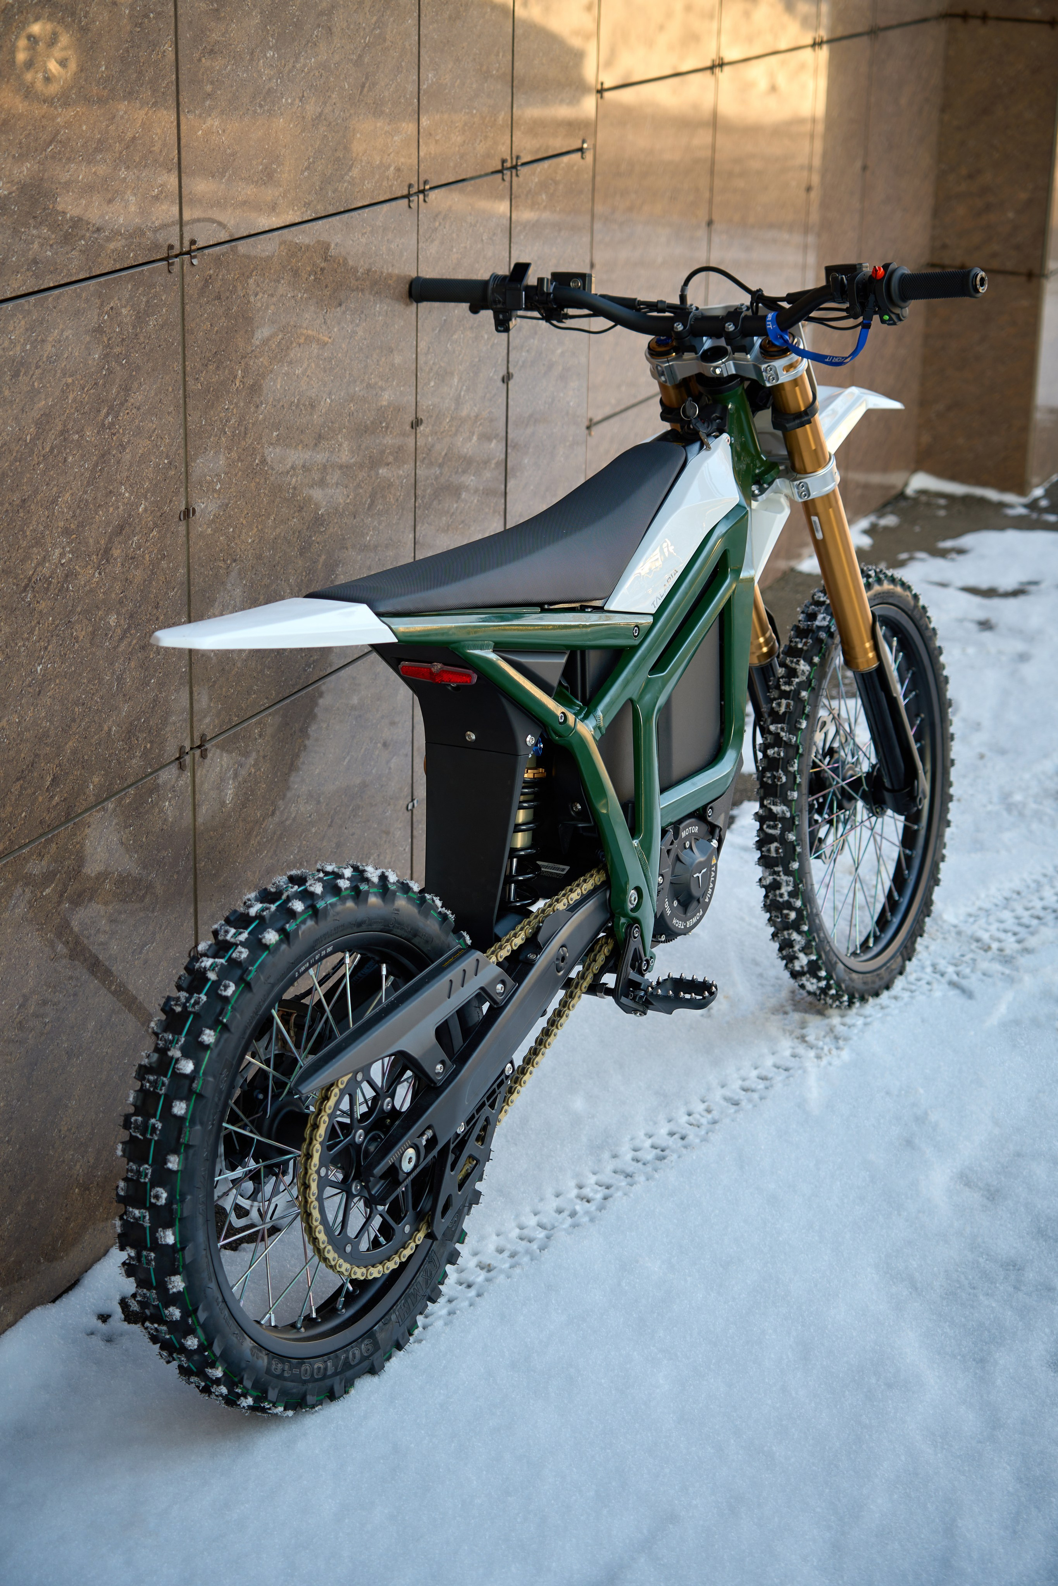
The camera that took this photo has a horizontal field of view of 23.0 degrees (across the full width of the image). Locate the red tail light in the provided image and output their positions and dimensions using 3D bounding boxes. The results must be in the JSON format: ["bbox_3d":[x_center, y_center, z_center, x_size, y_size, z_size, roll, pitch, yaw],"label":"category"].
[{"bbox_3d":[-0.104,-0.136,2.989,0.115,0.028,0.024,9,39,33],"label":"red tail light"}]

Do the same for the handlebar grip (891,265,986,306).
[{"bbox_3d":[0.492,-0.610,3.131,0.124,0.039,0.039,5,19,33],"label":"handlebar grip"}]

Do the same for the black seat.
[{"bbox_3d":[-0.017,-0.287,3.085,0.185,0.150,0.720,9,21,33],"label":"black seat"}]

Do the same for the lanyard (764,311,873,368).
[{"bbox_3d":[0.360,-0.575,3.305,0.150,0.080,0.055,5,19,29],"label":"lanyard"}]

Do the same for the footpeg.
[{"bbox_3d":[0.186,0.248,3.200,0.102,0.035,0.053,9,21,33],"label":"footpeg"}]

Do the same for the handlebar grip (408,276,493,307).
[{"bbox_3d":[-0.107,-0.672,3.479,0.124,0.037,0.037,7,20,27],"label":"handlebar grip"}]

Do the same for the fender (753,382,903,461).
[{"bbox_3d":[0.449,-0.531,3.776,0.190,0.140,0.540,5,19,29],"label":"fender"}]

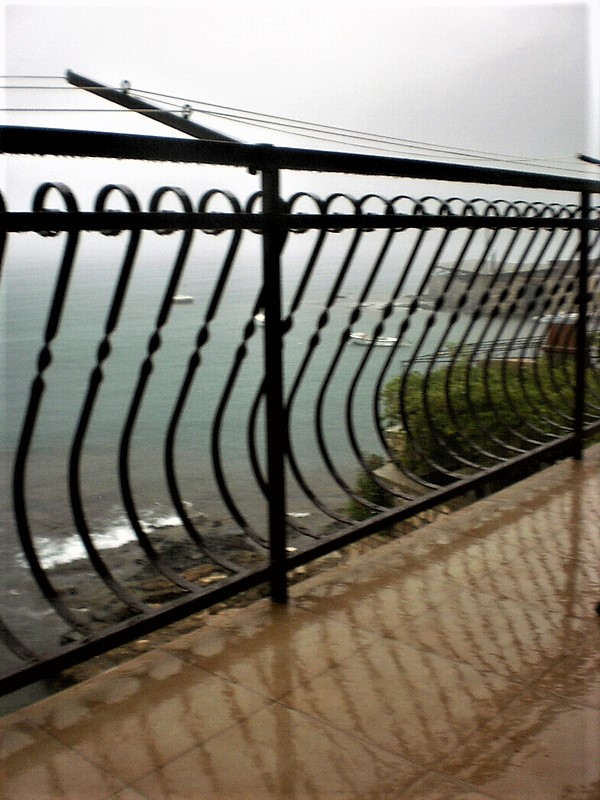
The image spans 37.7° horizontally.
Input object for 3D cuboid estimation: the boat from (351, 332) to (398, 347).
[{"bbox_3d":[8.850,-7.050,103.380,6.000,1.250,2.050,2,10,18],"label":"boat"}]

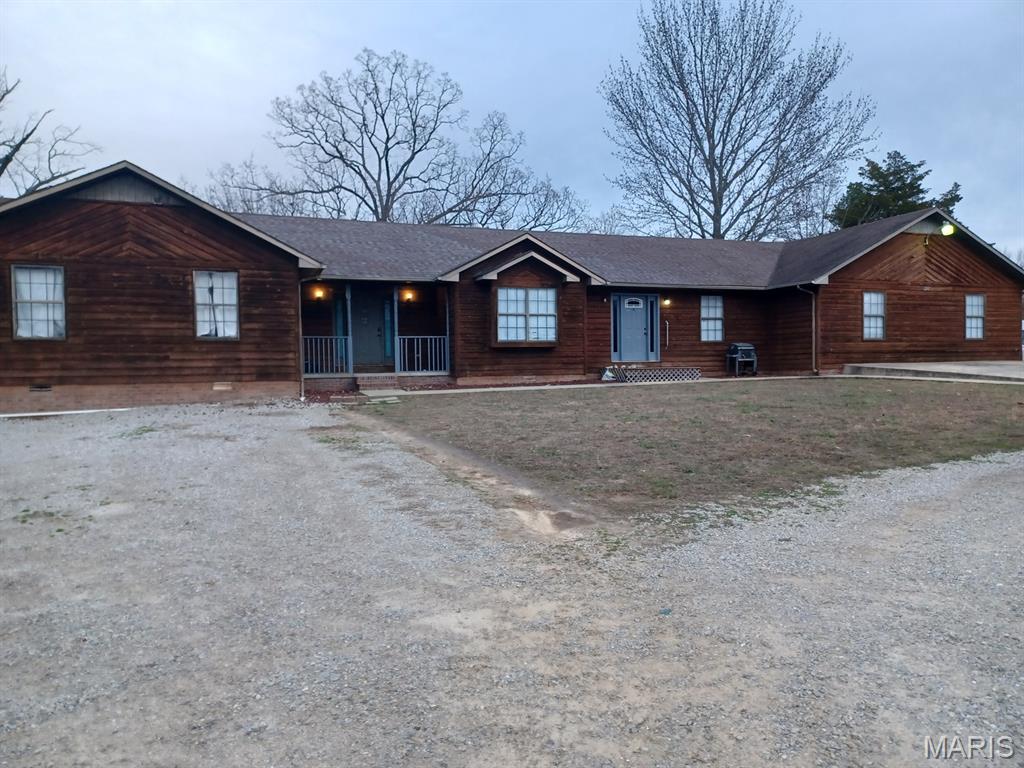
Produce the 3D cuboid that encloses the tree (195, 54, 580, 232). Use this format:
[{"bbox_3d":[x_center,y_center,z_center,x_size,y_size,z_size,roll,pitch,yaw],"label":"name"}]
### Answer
[{"bbox_3d":[-6.200,-9.000,38.500,19.000,16.500,16.500,0,3,0],"label":"tree"}]

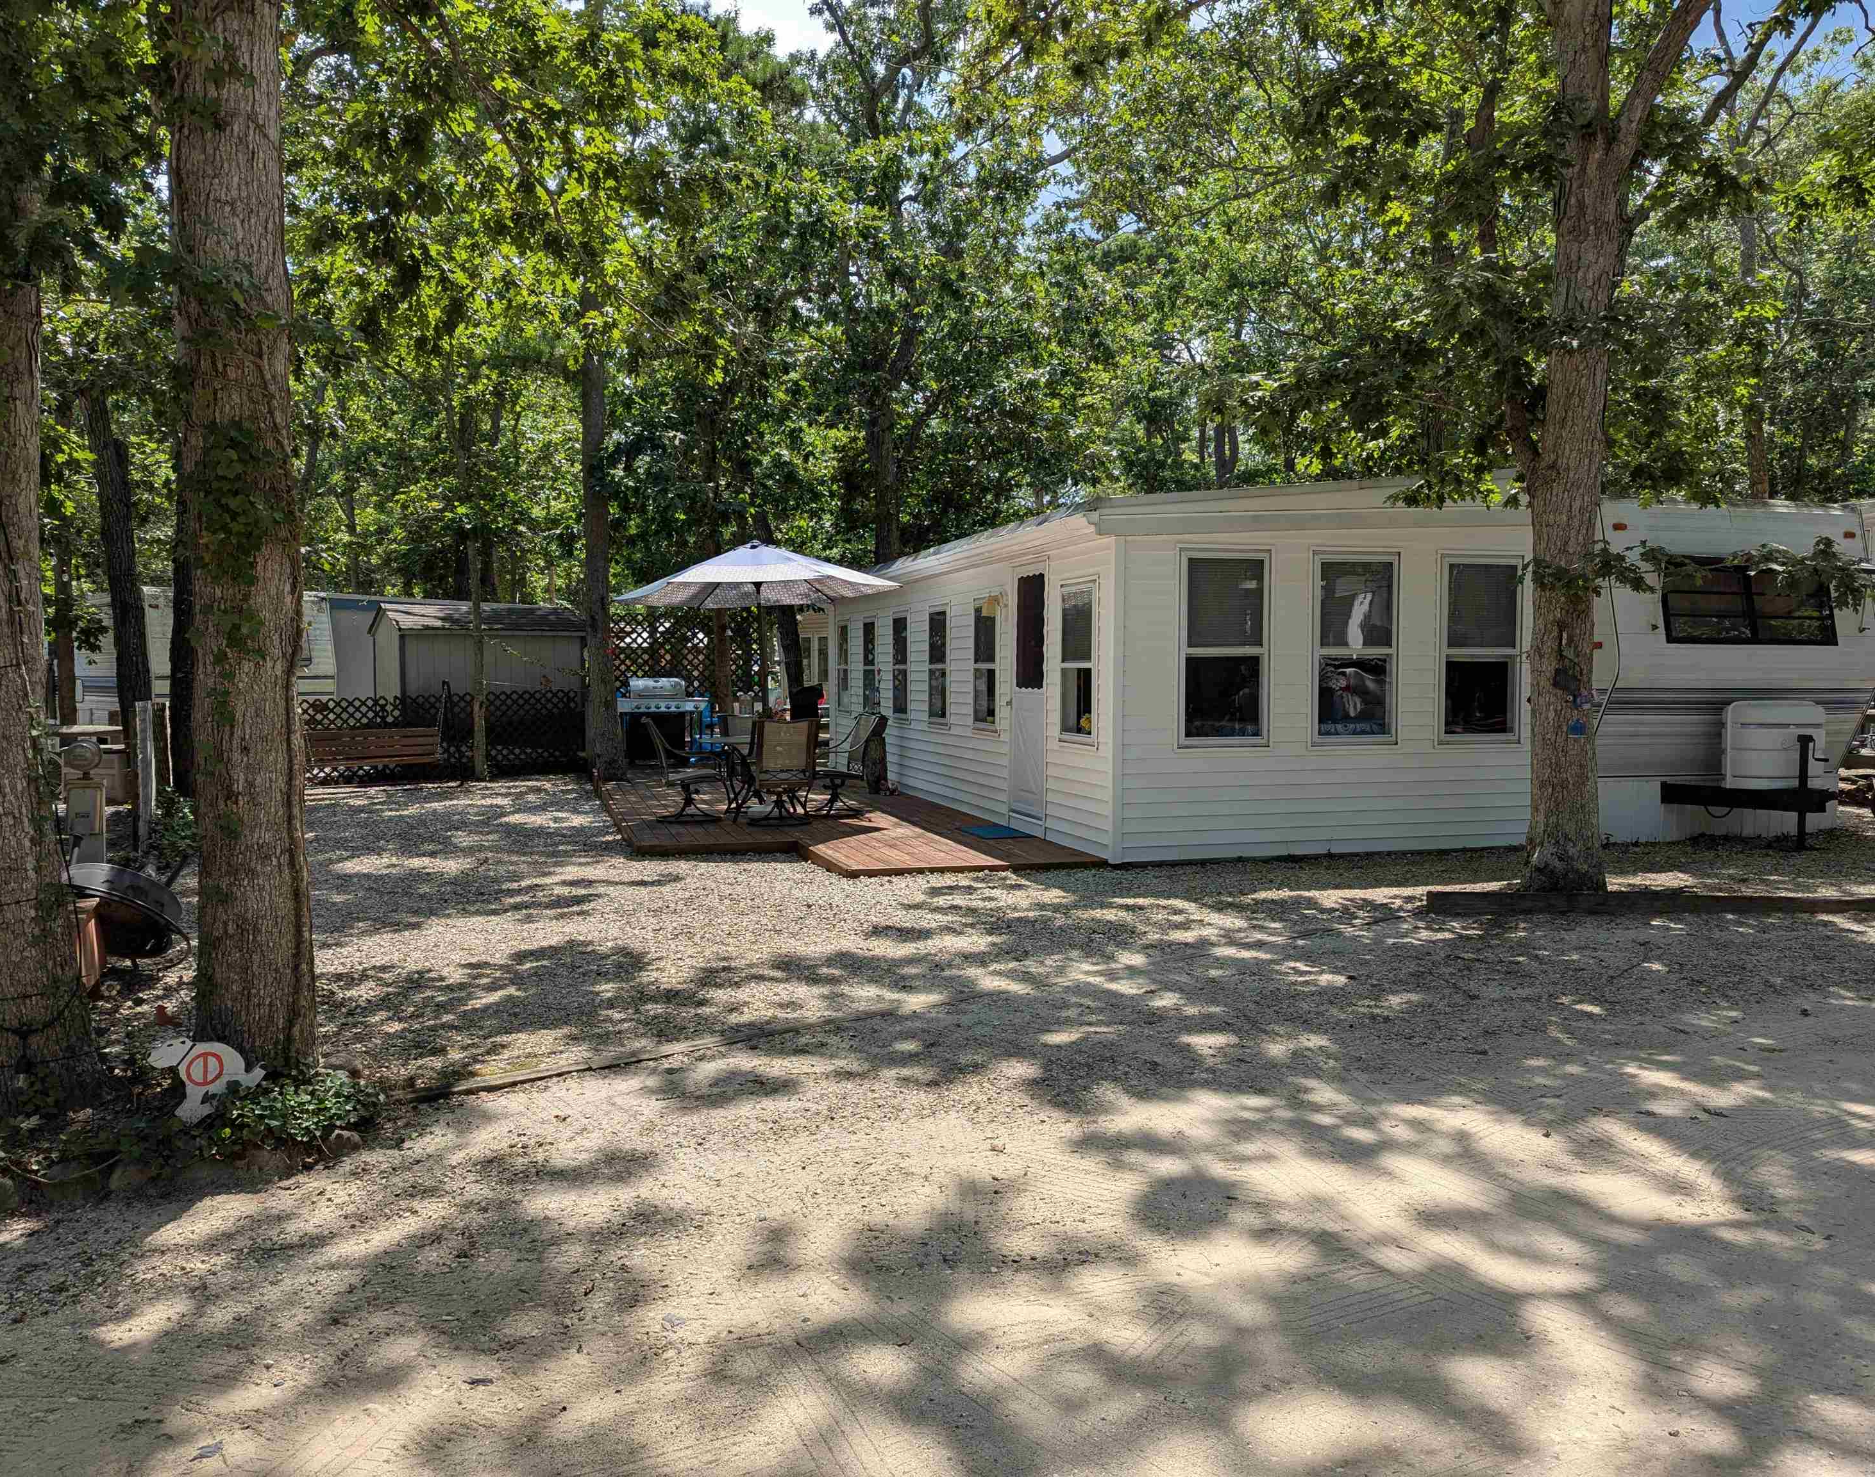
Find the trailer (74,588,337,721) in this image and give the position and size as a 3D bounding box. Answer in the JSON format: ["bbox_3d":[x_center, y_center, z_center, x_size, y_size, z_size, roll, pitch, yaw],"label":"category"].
[{"bbox_3d":[-12.155,-1.013,22.151,2.450,2.540,6.500,-2,4,-40],"label":"trailer"}]

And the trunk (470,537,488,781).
[{"bbox_3d":[-5.774,-1.005,17.122,0.180,3.039,0.170,-2,3,-19],"label":"trunk"}]

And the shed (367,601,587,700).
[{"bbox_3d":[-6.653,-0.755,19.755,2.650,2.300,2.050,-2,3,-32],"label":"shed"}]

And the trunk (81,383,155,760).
[{"bbox_3d":[-10.926,-2.088,18.121,0.540,5.143,0.500,-6,3,-30],"label":"trunk"}]

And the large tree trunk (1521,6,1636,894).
[{"bbox_3d":[3.880,-1.741,8.276,0.580,5.419,0.530,1,3,25],"label":"large tree trunk"}]

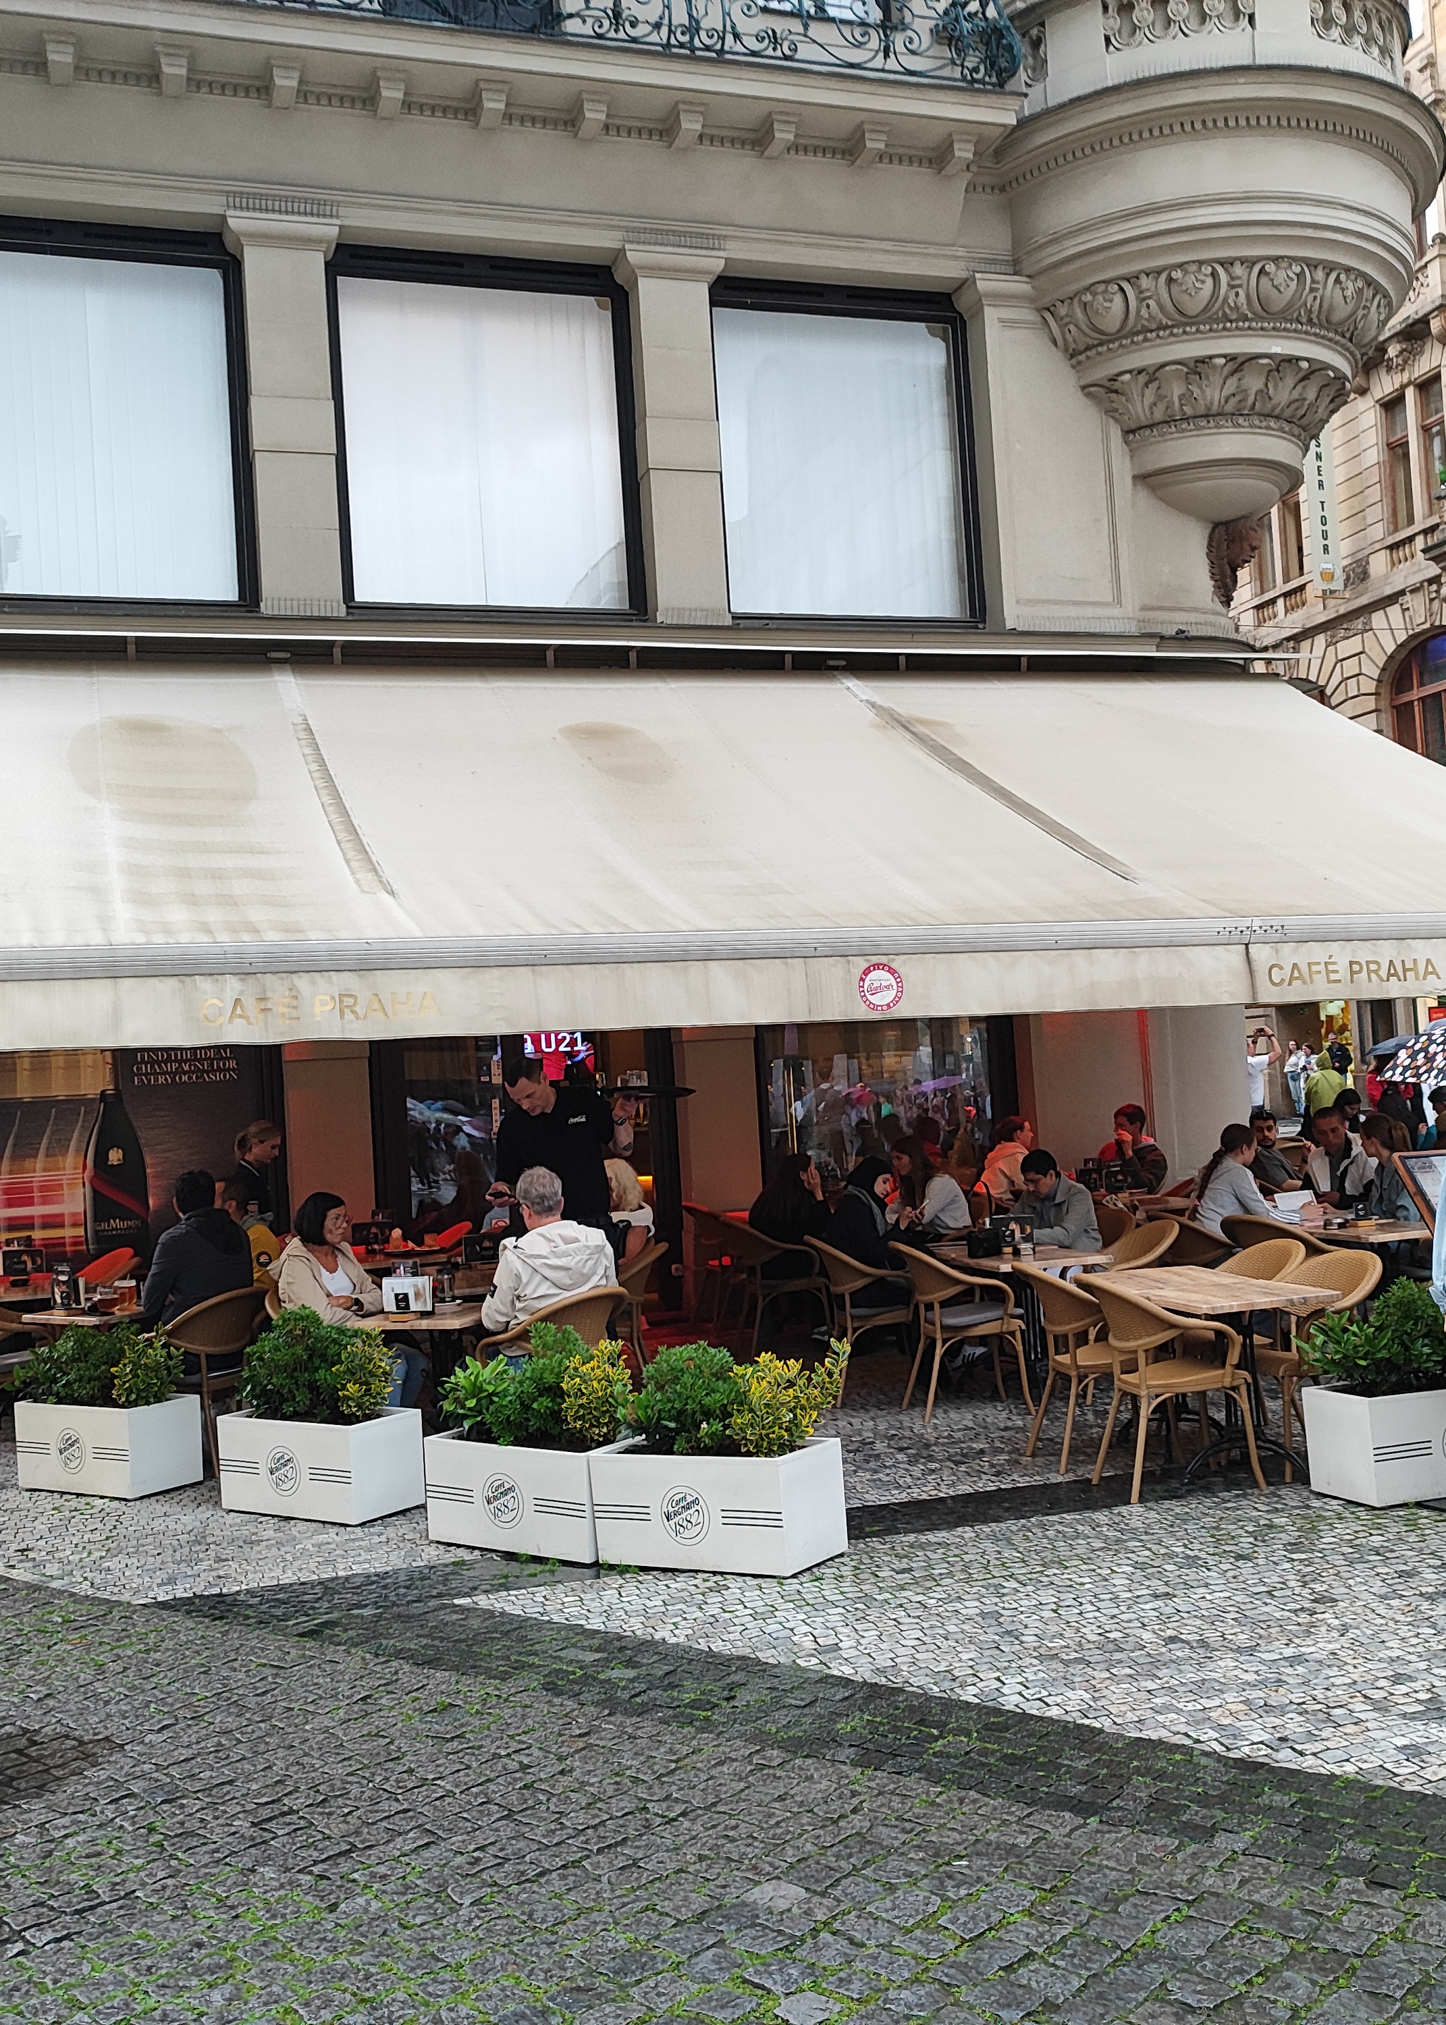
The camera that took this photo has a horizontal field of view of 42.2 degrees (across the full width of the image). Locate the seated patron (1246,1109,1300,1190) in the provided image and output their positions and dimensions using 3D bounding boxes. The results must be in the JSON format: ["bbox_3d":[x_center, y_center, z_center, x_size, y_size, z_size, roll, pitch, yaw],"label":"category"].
[{"bbox_3d":[3.762,1.347,12.503,0.750,1.340,0.550,-5,-3,30],"label":"seated patron"}]

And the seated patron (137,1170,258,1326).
[{"bbox_3d":[-2.605,1.524,9.196,0.750,1.400,0.550,-5,-3,40],"label":"seated patron"}]

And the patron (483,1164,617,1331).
[{"bbox_3d":[-0.817,1.395,8.330,0.750,1.370,0.550,-5,-3,40],"label":"patron"}]

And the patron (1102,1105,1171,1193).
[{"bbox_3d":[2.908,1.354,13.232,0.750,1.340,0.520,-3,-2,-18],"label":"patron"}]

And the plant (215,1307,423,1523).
[{"bbox_3d":[-1.739,1.708,8.066,0.822,0.841,0.425,-5,-3,35],"label":"plant"}]

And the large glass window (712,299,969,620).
[{"bbox_3d":[0.857,-3.849,13.234,1.889,2.272,0.121,-3,-2,-18],"label":"large glass window"}]

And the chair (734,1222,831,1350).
[{"bbox_3d":[0.320,1.636,11.089,0.626,0.848,0.576,-3,-2,-14],"label":"chair"}]

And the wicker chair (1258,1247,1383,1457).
[{"bbox_3d":[2.371,1.409,7.582,0.626,0.848,0.576,-3,-2,-16],"label":"wicker chair"}]

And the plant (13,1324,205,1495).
[{"bbox_3d":[-2.909,1.858,8.813,0.810,0.740,0.430,-5,-3,33],"label":"plant"}]

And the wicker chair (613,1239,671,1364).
[{"bbox_3d":[-0.644,1.755,10.470,0.600,0.840,0.570,-3,-2,-3],"label":"wicker chair"}]

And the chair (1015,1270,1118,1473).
[{"bbox_3d":[1.543,1.475,7.928,0.610,0.850,0.580,-3,-2,-11],"label":"chair"}]

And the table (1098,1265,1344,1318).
[{"bbox_3d":[1.949,1.482,7.606,0.646,0.757,1.242,-3,-2,-13],"label":"table"}]

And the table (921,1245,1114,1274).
[{"bbox_3d":[1.472,1.582,9.489,0.626,0.757,1.262,-3,-2,-13],"label":"table"}]

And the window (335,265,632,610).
[{"bbox_3d":[-1.576,-3.742,12.425,1.959,2.293,0.121,-3,-2,-18],"label":"window"}]

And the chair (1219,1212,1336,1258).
[{"bbox_3d":[2.884,1.454,9.570,0.626,0.848,0.576,-3,-2,-16],"label":"chair"}]

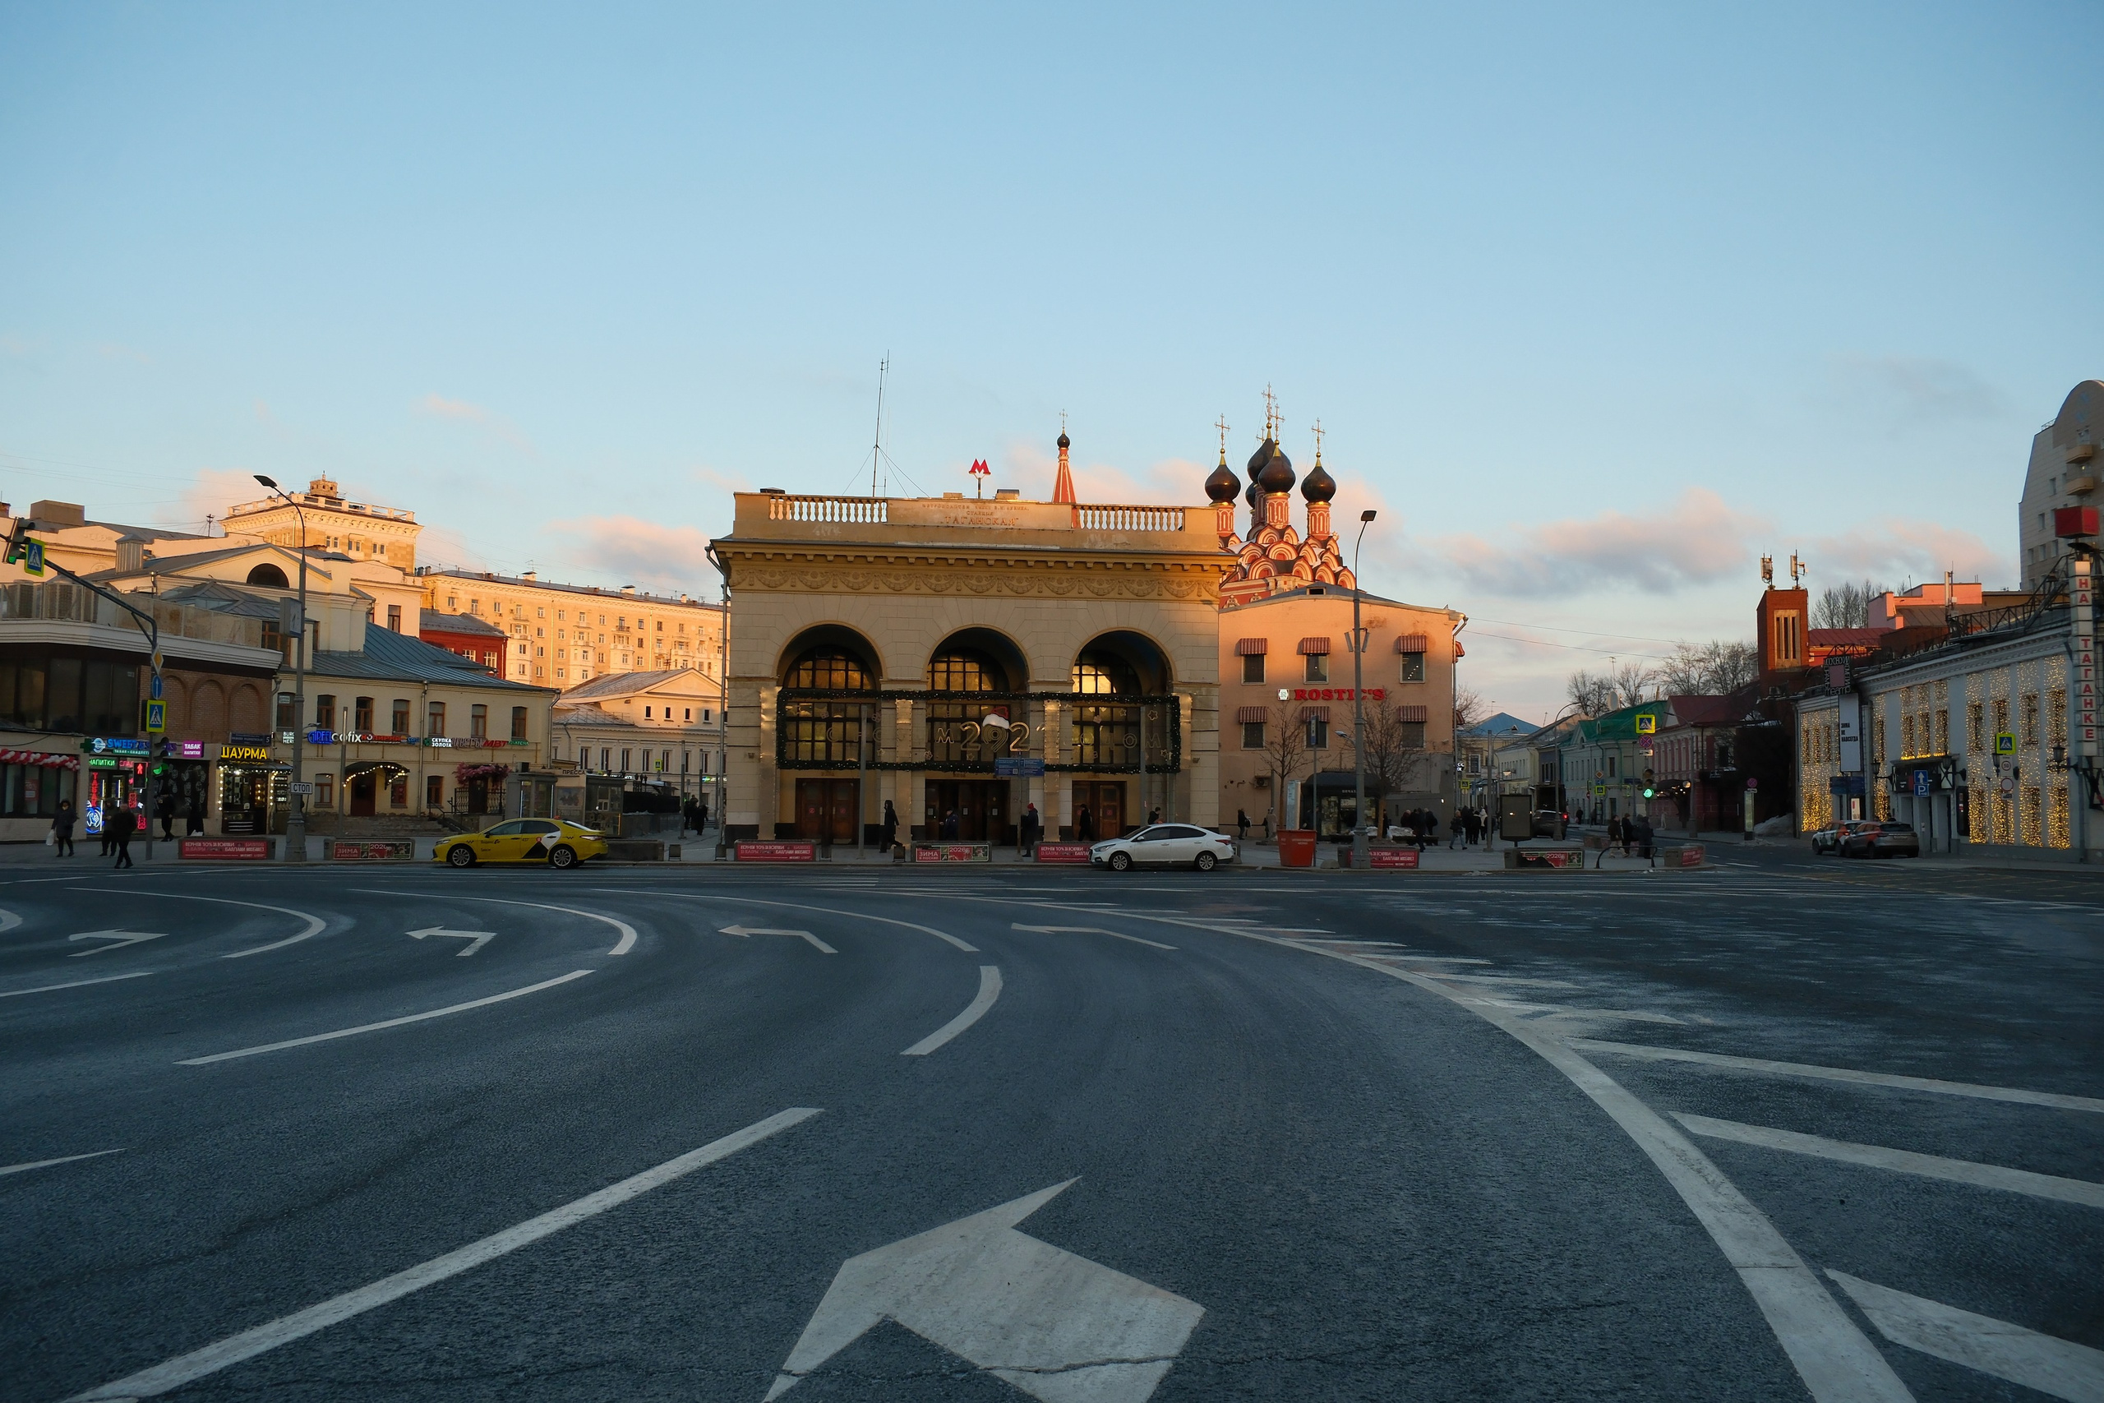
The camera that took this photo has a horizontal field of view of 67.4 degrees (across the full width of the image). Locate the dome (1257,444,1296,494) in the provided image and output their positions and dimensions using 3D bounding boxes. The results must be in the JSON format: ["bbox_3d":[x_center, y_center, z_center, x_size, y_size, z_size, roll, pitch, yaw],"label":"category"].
[{"bbox_3d":[17.152,-17.650,120.000,2.850,3.685,2.850,0,-4,0],"label":"dome"}]

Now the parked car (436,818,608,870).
[{"bbox_3d":[-15.503,4.123,46.000,4.880,1.470,1.850,1,-4,-5],"label":"parked car"}]

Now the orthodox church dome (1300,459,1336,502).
[{"bbox_3d":[20.552,-17.080,122.000,2.750,3.450,2.750,0,-4,0],"label":"orthodox church dome"}]

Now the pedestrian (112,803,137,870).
[{"bbox_3d":[-25.265,3.670,43.000,0.500,1.770,0.580,3,-5,-37],"label":"pedestrian"}]

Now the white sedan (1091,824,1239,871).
[{"bbox_3d":[3.405,4.426,48.551,4.400,1.470,1.730,1,-4,-3],"label":"white sedan"}]

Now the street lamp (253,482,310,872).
[{"bbox_3d":[-21.961,-0.849,45.068,0.600,10.866,2.100,-1,-4,19],"label":"street lamp"}]

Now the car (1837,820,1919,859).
[{"bbox_3d":[37.667,6.287,71.855,1.820,1.600,4.400,0,-4,8],"label":"car"}]

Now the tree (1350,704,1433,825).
[{"bbox_3d":[15.237,3.067,71.000,3.800,6.200,3.800,0,-4,0],"label":"tree"}]

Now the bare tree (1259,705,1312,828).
[{"bbox_3d":[11.243,3.323,76.000,2.700,6.700,2.700,0,-4,0],"label":"bare tree"}]

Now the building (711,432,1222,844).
[{"bbox_3d":[-4.277,-0.957,76.947,22.000,15.400,19.000,1,-4,-6],"label":"building"}]

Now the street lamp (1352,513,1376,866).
[{"bbox_3d":[9.499,-0.310,47.923,0.600,10.770,2.100,1,-4,-2],"label":"street lamp"}]

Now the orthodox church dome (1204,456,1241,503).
[{"bbox_3d":[13.101,-17.073,121.500,2.750,3.500,2.750,0,-4,0],"label":"orthodox church dome"}]

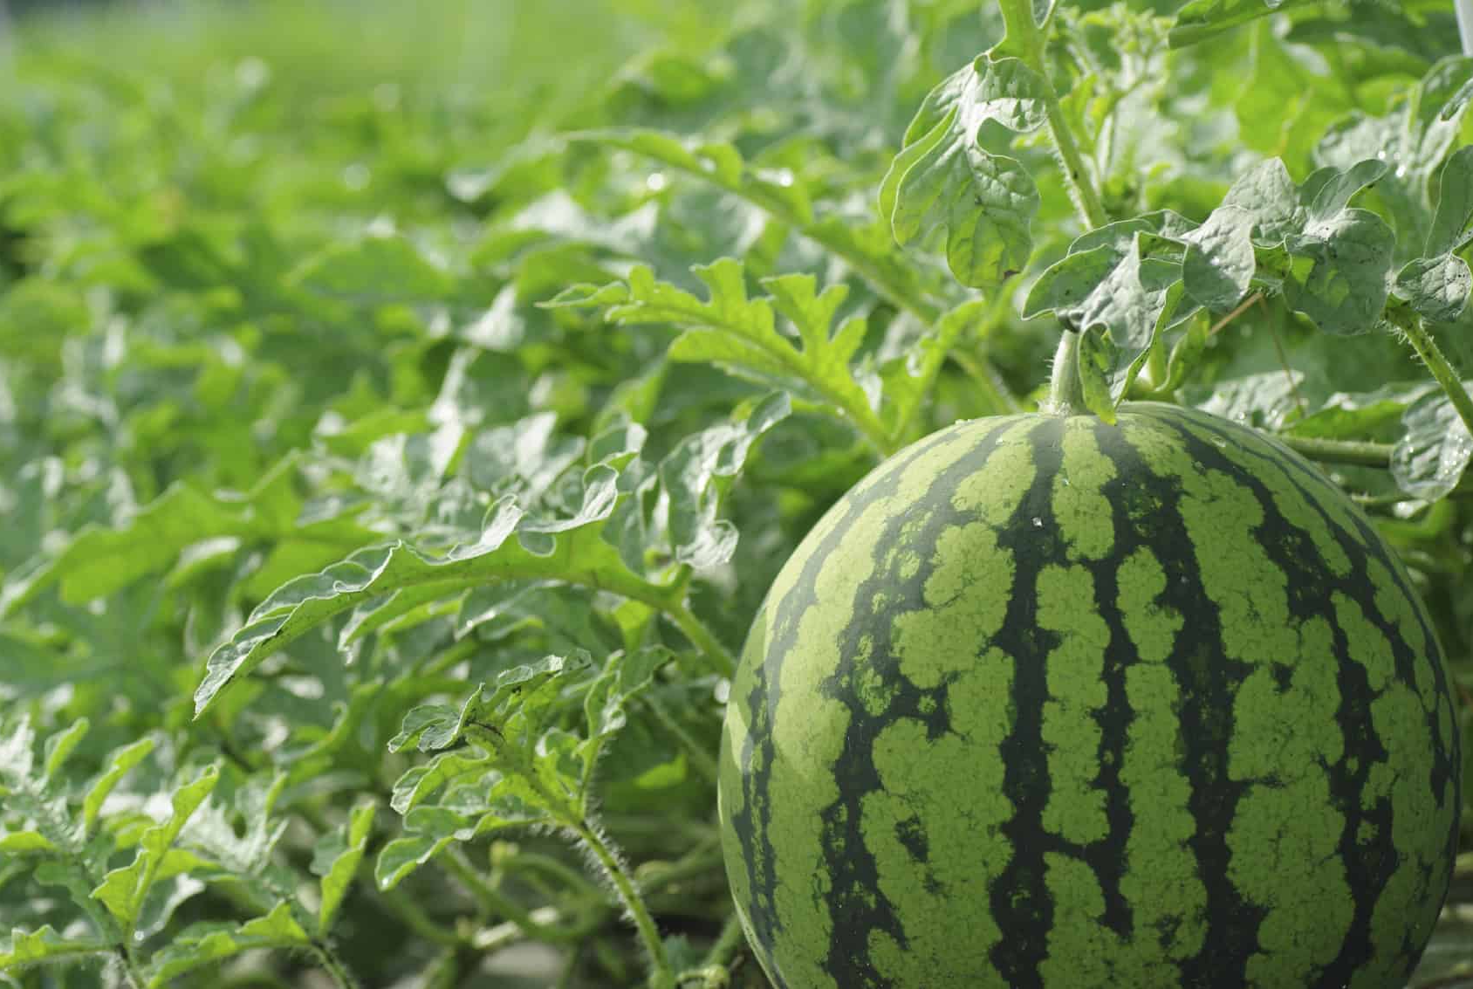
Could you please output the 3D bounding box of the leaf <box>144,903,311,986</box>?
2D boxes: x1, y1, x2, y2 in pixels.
[{"bbox_3d":[-0.166,0.145,1.800,0.056,0.022,0.040,-11,8,-8],"label":"leaf"}]

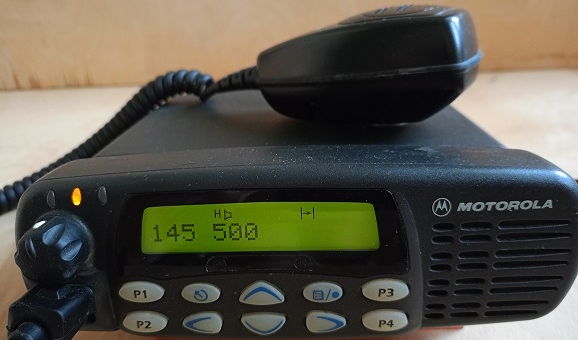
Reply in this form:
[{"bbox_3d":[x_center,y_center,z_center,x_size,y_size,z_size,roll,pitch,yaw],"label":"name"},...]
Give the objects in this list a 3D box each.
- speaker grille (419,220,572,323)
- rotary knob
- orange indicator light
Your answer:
[{"bbox_3d":[0.065,0.032,0.148,0.042,0.034,0.006,-2,20,-1],"label":"speaker grille"},{"bbox_3d":[-0.072,0.024,0.141,0.019,0.019,0.013,-1,20,2],"label":"rotary knob"},{"bbox_3d":[-0.067,0.008,0.148,0.003,0.006,0.002,-1,-5,2],"label":"orange indicator light"}]

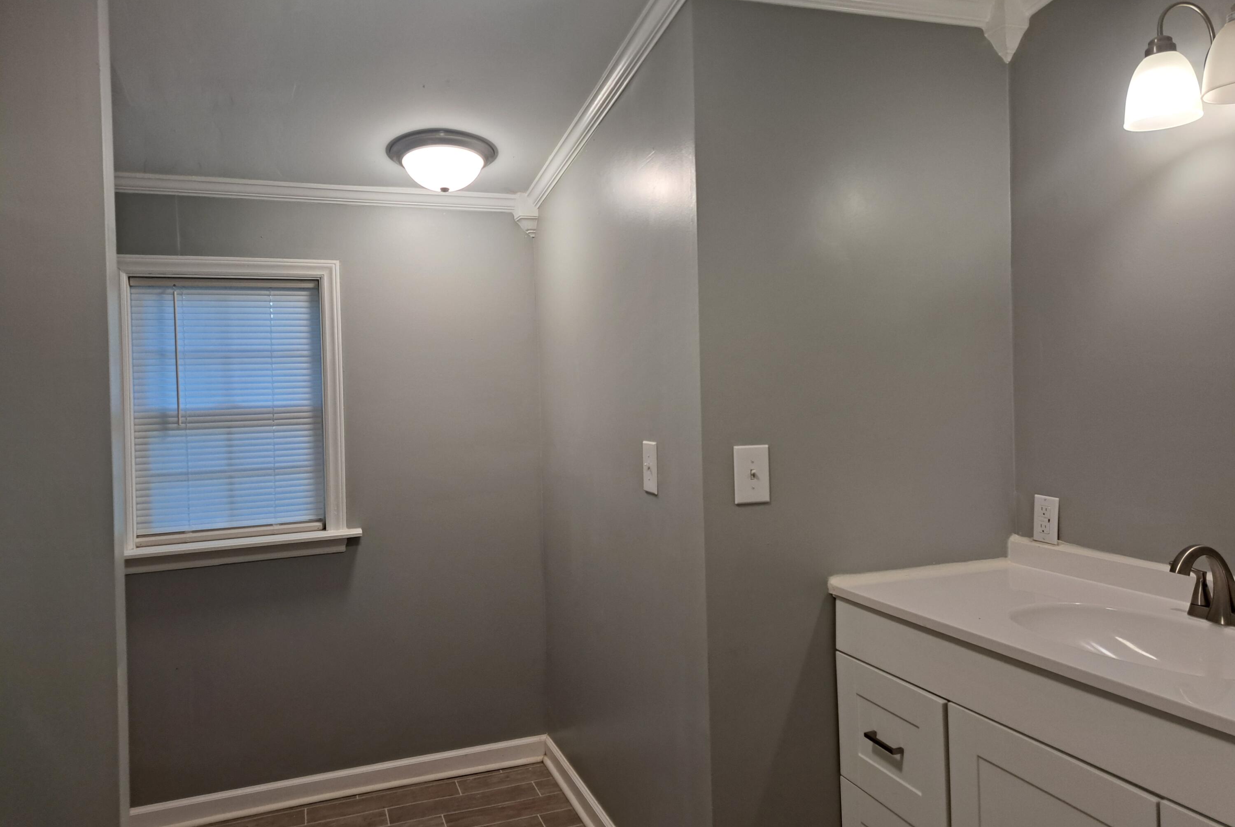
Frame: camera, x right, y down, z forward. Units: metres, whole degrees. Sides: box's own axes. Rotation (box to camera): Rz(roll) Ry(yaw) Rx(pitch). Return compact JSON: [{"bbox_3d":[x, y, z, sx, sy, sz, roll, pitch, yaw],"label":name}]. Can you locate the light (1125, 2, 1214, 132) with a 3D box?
[{"bbox_3d":[1.066,-0.670,1.629,0.205,0.245,0.130,-2,-1,-17],"label":"light"}]

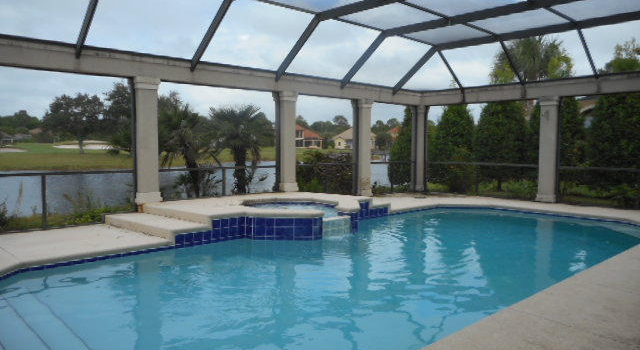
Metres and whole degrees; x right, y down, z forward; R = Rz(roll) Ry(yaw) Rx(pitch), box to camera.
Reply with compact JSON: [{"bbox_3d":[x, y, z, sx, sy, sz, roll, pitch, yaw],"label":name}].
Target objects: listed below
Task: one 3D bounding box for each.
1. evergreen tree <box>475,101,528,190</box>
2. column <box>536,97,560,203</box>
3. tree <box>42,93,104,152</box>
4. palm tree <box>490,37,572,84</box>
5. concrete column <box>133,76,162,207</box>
[{"bbox_3d":[6.015,-1.113,15.391,1.900,3.270,1.900,2,4,21],"label":"evergreen tree"},{"bbox_3d":[5.815,-0.623,11.703,0.430,2.610,0.430,-3,5,-42],"label":"column"},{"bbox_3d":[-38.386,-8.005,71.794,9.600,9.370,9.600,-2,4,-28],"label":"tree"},{"bbox_3d":[9.388,-3.055,20.385,3.600,6.520,3.600,2,4,24],"label":"palm tree"},{"bbox_3d":[-3.336,-0.645,8.838,0.430,2.310,0.430,-3,5,-42],"label":"concrete column"}]

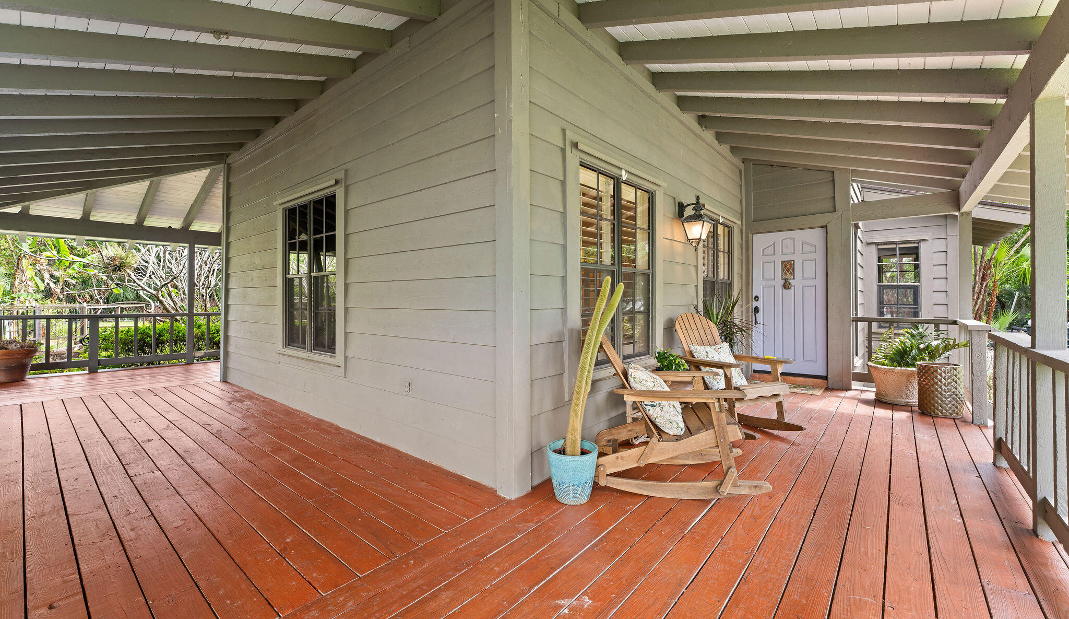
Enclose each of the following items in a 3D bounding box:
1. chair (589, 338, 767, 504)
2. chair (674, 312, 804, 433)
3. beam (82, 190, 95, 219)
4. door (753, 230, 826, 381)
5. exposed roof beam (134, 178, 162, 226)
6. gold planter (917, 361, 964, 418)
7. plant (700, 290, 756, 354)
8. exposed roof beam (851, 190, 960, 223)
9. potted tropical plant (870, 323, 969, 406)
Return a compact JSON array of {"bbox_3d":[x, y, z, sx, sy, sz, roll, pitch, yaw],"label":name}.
[{"bbox_3d":[0.913,0.606,2.723,1.010,1.000,0.670,0,1,11],"label":"chair"},{"bbox_3d":[1.817,0.581,3.802,0.670,1.000,1.010,-1,1,-23],"label":"chair"},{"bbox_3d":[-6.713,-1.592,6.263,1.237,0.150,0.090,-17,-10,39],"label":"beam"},{"bbox_3d":[3.602,-0.104,5.898,0.900,2.020,0.060,1,2,39],"label":"door"},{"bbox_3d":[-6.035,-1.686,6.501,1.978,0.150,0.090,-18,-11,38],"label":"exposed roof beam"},{"bbox_3d":[4.164,0.819,4.276,0.335,0.505,0.335,1,2,41],"label":"gold planter"},{"bbox_3d":[2.200,0.409,4.731,0.600,1.280,0.620,1,2,41],"label":"plant"},{"bbox_3d":[4.549,-1.250,5.137,1.015,0.235,0.090,1,2,39],"label":"exposed roof beam"},{"bbox_3d":[4.249,0.617,4.706,0.740,0.890,0.700,1,2,41],"label":"potted tropical plant"}]

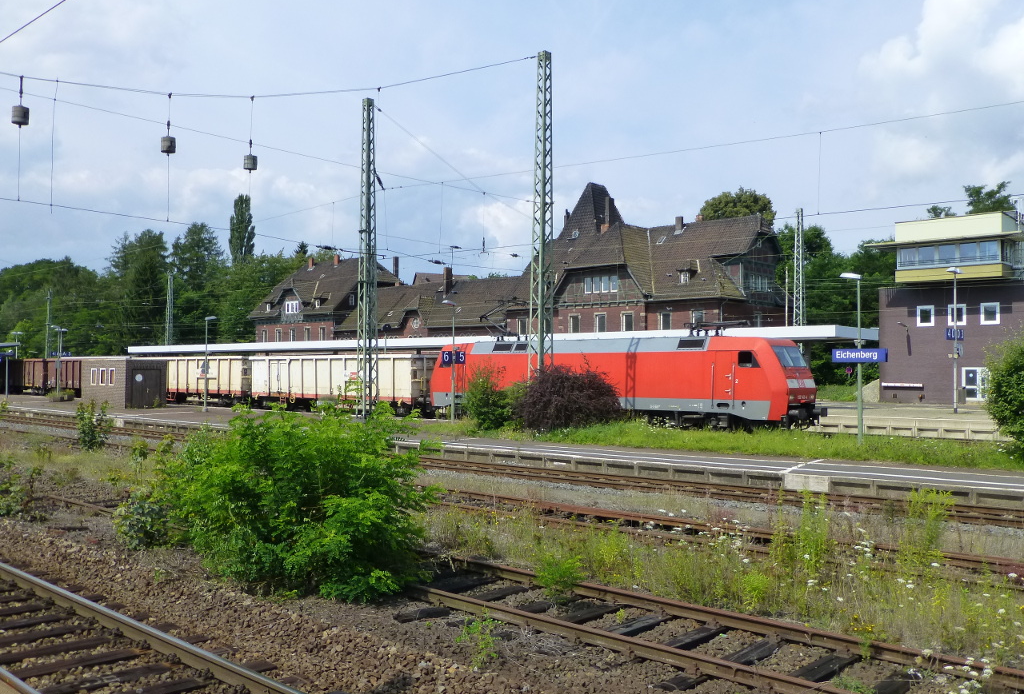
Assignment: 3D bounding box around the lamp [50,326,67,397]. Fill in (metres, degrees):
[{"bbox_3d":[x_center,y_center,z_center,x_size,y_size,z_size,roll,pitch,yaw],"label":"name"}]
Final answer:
[{"bbox_3d":[-33.761,1.186,65.544,0.320,5.537,0.800,-1,-2,41],"label":"lamp"}]

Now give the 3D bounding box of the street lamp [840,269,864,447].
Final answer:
[{"bbox_3d":[9.318,0.461,24.438,0.750,5.000,0.300,-1,-2,35],"label":"street lamp"}]

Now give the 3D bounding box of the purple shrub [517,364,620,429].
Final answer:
[{"bbox_3d":[2.269,1.957,35.657,4.000,2.750,3.400,-1,-2,39],"label":"purple shrub"}]

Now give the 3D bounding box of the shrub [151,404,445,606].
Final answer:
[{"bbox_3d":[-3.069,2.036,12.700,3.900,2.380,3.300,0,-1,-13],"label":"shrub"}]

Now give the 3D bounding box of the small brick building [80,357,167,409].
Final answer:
[{"bbox_3d":[-24.216,2.236,55.322,5.671,3.022,2.564,-1,-2,39],"label":"small brick building"}]

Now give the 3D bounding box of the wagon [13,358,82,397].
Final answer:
[{"bbox_3d":[-38.680,2.778,76.688,15.600,3.250,2.950,-1,-2,42],"label":"wagon"}]

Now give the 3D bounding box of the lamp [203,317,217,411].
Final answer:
[{"bbox_3d":[-16.880,0.954,49.856,0.320,5.344,0.800,-1,-2,41],"label":"lamp"}]

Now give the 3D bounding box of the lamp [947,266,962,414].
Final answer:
[{"bbox_3d":[19.561,-0.290,39.237,0.350,6.450,1.500,-1,-2,39],"label":"lamp"}]

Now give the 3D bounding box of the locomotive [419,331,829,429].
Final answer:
[{"bbox_3d":[3.644,1.591,38.317,19.500,3.980,3.000,-1,-2,42],"label":"locomotive"}]

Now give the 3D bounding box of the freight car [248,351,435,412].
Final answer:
[{"bbox_3d":[-9.437,2.200,50.171,15.700,3.250,3.000,-1,-2,42],"label":"freight car"}]

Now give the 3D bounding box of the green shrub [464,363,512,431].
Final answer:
[{"bbox_3d":[-0.933,1.925,33.800,1.950,2.480,1.900,0,-1,0],"label":"green shrub"}]

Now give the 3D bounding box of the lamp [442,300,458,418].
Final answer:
[{"bbox_3d":[-2.824,0.646,39.597,0.320,5.506,0.800,-1,-2,39],"label":"lamp"}]

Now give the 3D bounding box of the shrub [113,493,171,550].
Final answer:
[{"bbox_3d":[-6.053,2.794,14.500,0.950,0.930,0.900,1,-1,-22],"label":"shrub"}]

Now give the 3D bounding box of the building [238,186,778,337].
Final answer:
[{"bbox_3d":[-3.257,-5.258,91.972,60.001,19.200,14.000,-1,-2,39],"label":"building"}]

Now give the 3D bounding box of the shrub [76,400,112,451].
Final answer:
[{"bbox_3d":[-14.113,2.709,30.000,1.200,1.780,1.150,1,-1,-25],"label":"shrub"}]

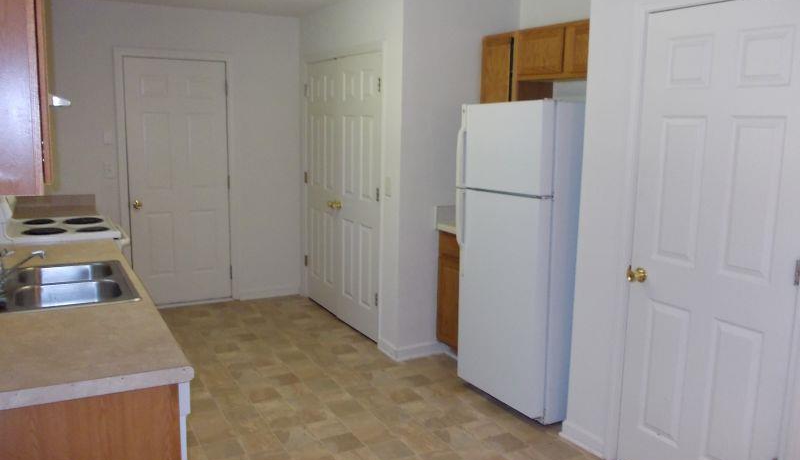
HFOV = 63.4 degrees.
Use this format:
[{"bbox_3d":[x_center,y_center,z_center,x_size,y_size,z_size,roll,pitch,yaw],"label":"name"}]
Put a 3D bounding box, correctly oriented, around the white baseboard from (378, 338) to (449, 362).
[{"bbox_3d":[0.093,0.799,4.491,0.374,0.082,0.261,-4,11,-28],"label":"white baseboard"}]

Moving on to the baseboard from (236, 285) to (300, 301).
[{"bbox_3d":[-1.166,0.555,5.838,0.563,0.078,0.015,-4,11,-28],"label":"baseboard"}]

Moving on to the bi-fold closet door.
[{"bbox_3d":[-0.448,-0.288,5.017,0.045,2.025,1.360,-4,11,-28],"label":"bi-fold closet door"}]

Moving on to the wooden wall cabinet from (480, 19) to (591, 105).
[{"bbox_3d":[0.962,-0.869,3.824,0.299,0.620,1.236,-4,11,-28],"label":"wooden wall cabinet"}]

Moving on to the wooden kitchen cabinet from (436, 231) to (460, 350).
[{"bbox_3d":[0.607,0.407,4.348,0.594,0.800,0.381,-4,11,-28],"label":"wooden kitchen cabinet"}]

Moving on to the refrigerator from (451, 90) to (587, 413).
[{"bbox_3d":[0.832,0.143,3.642,0.740,1.680,0.675,-4,11,-29],"label":"refrigerator"}]

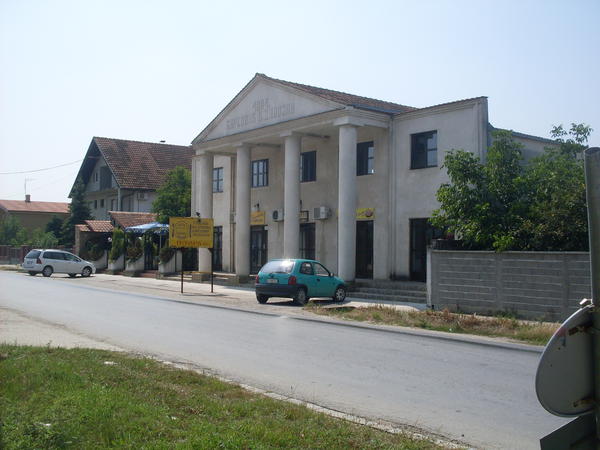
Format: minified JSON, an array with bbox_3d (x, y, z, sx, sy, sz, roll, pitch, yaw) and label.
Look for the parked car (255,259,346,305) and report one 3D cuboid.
[{"bbox_3d":[0.132,1.862,21.960,1.610,1.420,3.730,-1,-3,33],"label":"parked car"}]

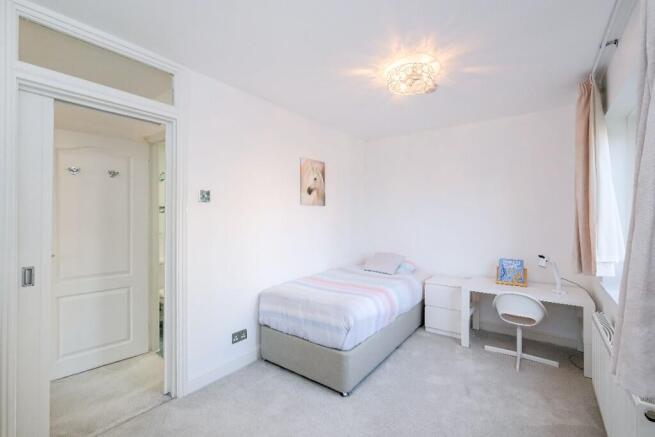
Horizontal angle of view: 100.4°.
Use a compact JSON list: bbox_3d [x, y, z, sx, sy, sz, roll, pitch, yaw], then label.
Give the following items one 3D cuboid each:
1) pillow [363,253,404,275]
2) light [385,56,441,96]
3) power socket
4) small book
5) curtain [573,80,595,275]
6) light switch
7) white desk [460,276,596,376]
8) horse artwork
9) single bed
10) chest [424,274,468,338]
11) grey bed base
[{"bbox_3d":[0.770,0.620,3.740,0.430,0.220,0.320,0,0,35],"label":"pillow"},{"bbox_3d":[0.660,-1.095,2.120,0.410,0.120,0.410,0,0,0],"label":"light"},{"bbox_3d":[-0.778,1.047,2.420,0.012,0.087,0.146,0,0,38],"label":"power socket"},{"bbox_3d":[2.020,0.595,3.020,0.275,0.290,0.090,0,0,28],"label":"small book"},{"bbox_3d":[2.030,-0.310,2.160,0.120,1.480,0.280,0,0,38],"label":"curtain"},{"bbox_3d":[-0.980,-0.176,2.183,0.012,0.087,0.087,0,0,38],"label":"light switch"},{"bbox_3d":[1.970,1.035,2.785,1.030,0.600,0.530,0,0,35],"label":"white desk"},{"bbox_3d":[-0.160,-0.420,3.145,0.025,0.530,0.405,0,0,38],"label":"horse artwork"},{"bbox_3d":[0.345,1.020,3.060,0.930,0.630,1.920,0,0,36],"label":"single bed"},{"bbox_3d":[1.440,1.065,3.300,0.390,0.550,0.430,0,0,35],"label":"chest"},{"bbox_3d":[0.345,1.170,3.060,0.890,0.340,1.890,0,0,36],"label":"grey bed base"}]

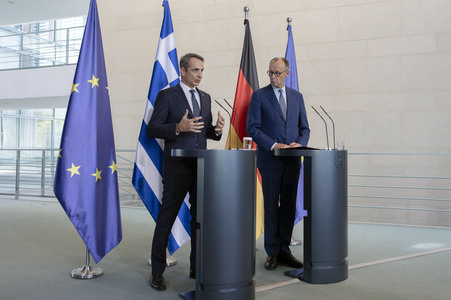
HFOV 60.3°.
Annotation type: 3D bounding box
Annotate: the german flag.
[{"bbox_3d":[0.210,-0.220,4.240,0.460,2.400,0.230,0,0,-30],"label":"german flag"}]

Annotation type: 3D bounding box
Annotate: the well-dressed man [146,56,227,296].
[{"bbox_3d":[-0.330,0.155,3.100,0.620,1.860,0.500,1,0,-40],"label":"well-dressed man"}]

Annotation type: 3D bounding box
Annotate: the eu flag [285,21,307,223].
[{"bbox_3d":[0.790,-0.270,4.530,0.440,2.380,0.220,0,0,-30],"label":"eu flag"}]

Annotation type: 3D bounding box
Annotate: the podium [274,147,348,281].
[{"bbox_3d":[0.790,0.548,3.430,0.470,1.090,0.600,0,0,-33],"label":"podium"}]

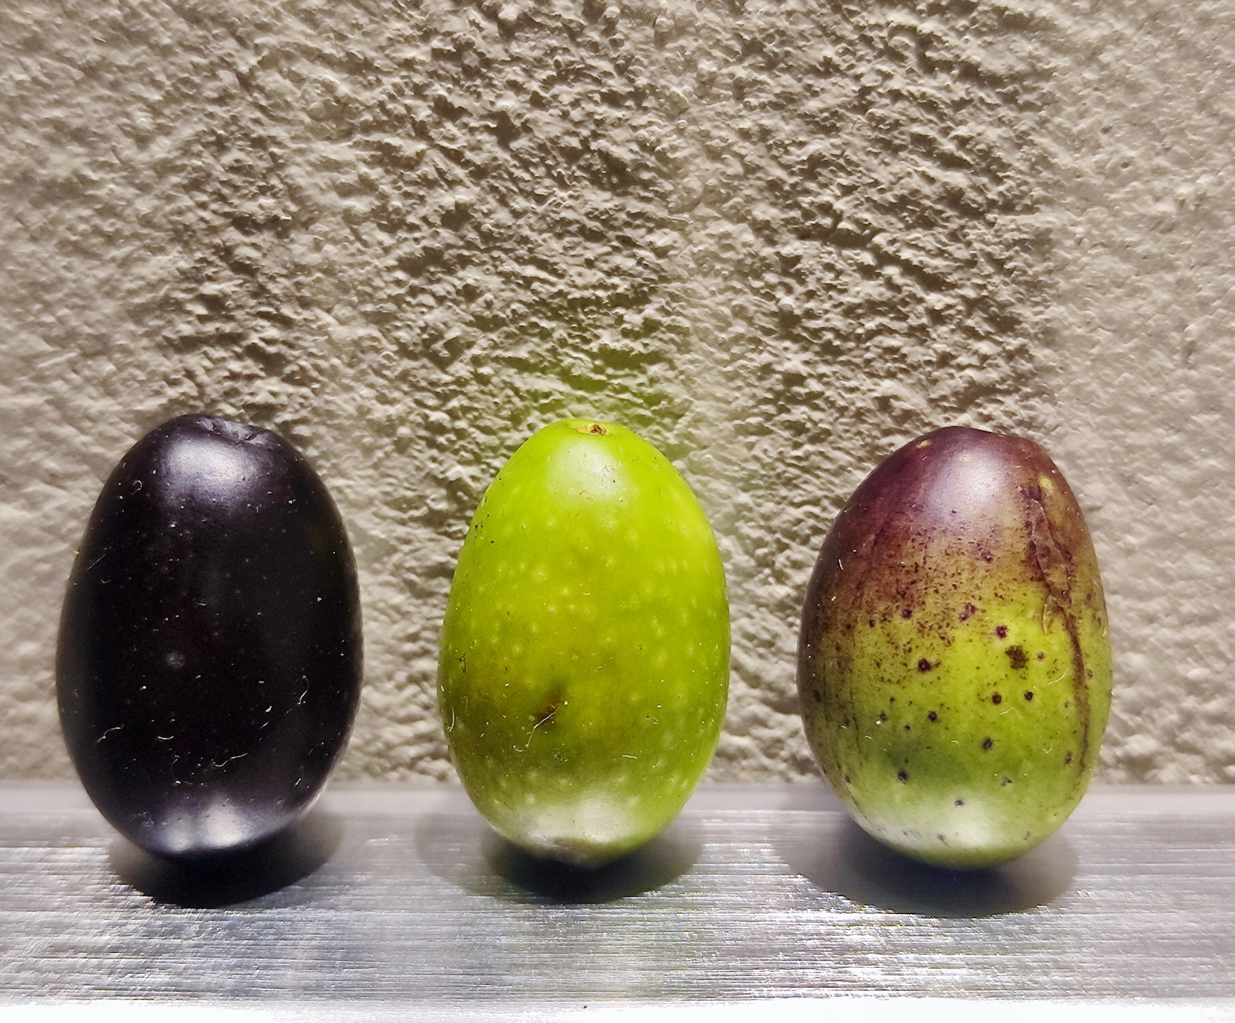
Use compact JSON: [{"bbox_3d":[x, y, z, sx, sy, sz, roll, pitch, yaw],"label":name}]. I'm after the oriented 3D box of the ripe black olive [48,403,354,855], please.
[{"bbox_3d":[-0.022,0.007,0.050,0.015,0.024,0.015,0,5,0],"label":"ripe black olive"}]

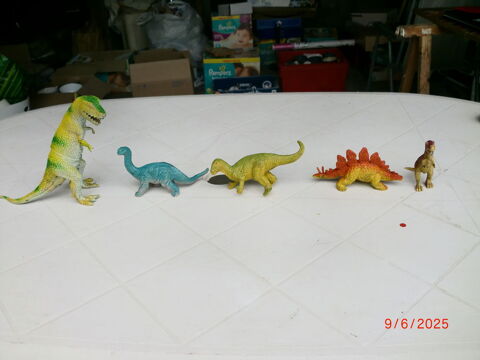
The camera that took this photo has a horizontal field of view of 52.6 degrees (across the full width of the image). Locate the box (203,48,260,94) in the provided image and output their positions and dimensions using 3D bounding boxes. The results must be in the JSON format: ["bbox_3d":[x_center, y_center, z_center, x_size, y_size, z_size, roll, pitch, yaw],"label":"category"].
[{"bbox_3d":[-0.035,-0.716,3.441,0.380,0.355,0.250,-1,28,5],"label":"box"}]

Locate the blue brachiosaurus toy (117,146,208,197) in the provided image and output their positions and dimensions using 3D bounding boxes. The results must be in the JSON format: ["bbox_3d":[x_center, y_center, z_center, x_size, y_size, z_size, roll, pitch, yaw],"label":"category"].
[{"bbox_3d":[-0.139,-0.022,0.898,0.167,0.090,0.052,-1,28,5],"label":"blue brachiosaurus toy"}]

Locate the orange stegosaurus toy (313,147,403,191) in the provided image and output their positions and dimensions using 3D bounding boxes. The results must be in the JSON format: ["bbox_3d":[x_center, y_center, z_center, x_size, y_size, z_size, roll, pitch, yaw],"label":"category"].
[{"bbox_3d":[0.215,-0.025,0.881,0.163,0.074,0.050,-1,28,5],"label":"orange stegosaurus toy"}]

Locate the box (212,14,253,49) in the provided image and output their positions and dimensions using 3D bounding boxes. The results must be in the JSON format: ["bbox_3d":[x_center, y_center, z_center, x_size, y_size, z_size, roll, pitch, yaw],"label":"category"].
[{"bbox_3d":[-0.046,-1.107,3.567,0.278,0.230,0.240,-2,28,3],"label":"box"}]

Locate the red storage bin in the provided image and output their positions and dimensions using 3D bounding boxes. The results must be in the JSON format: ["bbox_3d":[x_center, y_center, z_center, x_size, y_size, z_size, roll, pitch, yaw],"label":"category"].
[{"bbox_3d":[0.503,-0.714,3.419,0.455,0.310,0.380,-1,28,5],"label":"red storage bin"}]

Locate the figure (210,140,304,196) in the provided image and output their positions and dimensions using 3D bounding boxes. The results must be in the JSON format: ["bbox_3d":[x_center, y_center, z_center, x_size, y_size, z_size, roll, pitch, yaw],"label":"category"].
[{"bbox_3d":[0.032,-0.027,0.885,0.172,0.094,0.055,-1,28,5],"label":"figure"}]

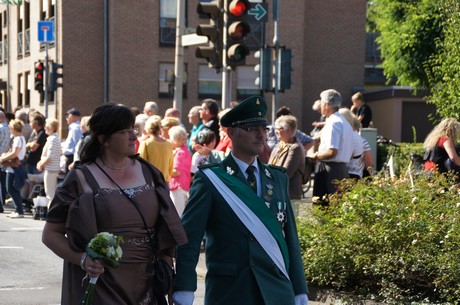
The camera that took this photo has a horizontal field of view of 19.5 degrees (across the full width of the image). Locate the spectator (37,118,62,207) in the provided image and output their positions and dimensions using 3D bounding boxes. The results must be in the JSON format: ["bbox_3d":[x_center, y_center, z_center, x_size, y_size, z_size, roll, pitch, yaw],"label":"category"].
[{"bbox_3d":[-2.966,0.251,22.000,0.400,1.620,0.480,1,2,20],"label":"spectator"}]

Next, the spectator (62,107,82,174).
[{"bbox_3d":[-2.665,0.136,22.800,0.380,1.770,0.500,1,2,20],"label":"spectator"}]

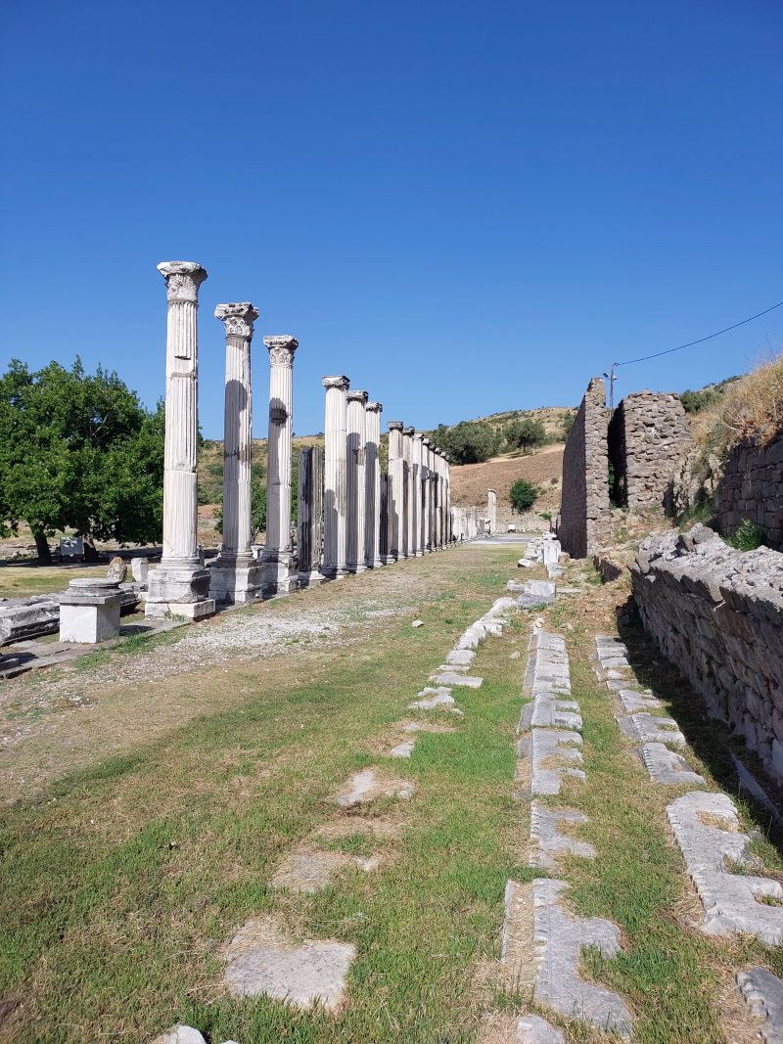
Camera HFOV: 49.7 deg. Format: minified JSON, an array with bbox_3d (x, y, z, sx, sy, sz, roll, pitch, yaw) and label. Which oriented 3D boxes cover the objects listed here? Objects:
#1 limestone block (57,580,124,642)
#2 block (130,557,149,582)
[{"bbox_3d":[-4.055,1.195,11.396,0.612,0.770,0.652,0,0,10],"label":"limestone block"},{"bbox_3d":[-5.908,1.113,19.800,0.420,0.600,0.400,1,0,10],"label":"block"}]

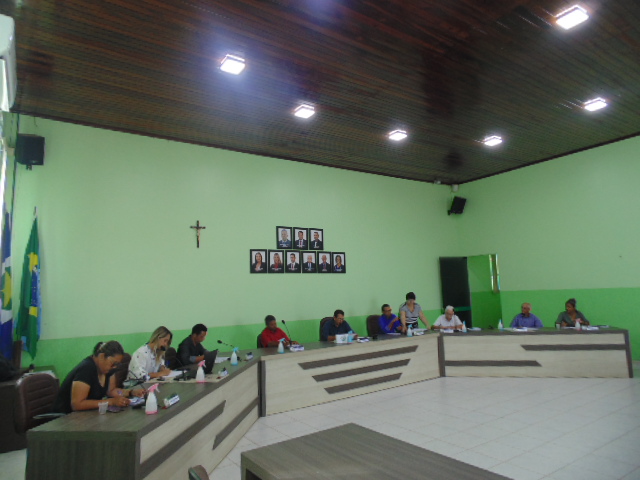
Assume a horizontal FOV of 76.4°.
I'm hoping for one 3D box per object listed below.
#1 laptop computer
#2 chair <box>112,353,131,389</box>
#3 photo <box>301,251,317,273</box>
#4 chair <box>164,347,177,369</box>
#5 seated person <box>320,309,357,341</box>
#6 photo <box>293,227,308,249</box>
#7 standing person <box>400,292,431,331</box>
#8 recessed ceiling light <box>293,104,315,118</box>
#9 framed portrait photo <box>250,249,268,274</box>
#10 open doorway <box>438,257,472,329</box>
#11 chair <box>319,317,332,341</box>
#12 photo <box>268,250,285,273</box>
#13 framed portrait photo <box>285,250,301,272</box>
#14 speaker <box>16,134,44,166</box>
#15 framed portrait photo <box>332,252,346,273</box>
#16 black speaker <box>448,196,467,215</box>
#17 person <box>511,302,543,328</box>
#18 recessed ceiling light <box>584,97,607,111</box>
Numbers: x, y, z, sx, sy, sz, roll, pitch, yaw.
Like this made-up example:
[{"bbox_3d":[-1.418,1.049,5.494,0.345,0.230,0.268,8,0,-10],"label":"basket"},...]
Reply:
[{"bbox_3d":[-1.256,1.299,4.186,0.300,0.230,0.345,-3,-7,6],"label":"laptop computer"},{"bbox_3d":[-1.899,1.711,4.277,0.640,1.060,0.620,-3,-7,7],"label":"chair"},{"bbox_3d":[-0.222,0.492,8.911,0.370,0.475,0.025,3,-9,-33],"label":"photo"},{"bbox_3d":[-1.618,1.783,5.177,0.580,0.920,0.570,-3,-7,7],"label":"chair"},{"bbox_3d":[0.298,1.911,7.295,0.660,1.270,0.800,3,-9,-33],"label":"seated person"},{"bbox_3d":[-0.391,-0.023,8.369,0.370,0.450,0.030,3,-9,-33],"label":"photo"},{"bbox_3d":[1.899,1.808,8.194,0.580,1.510,0.500,-3,-8,2],"label":"standing person"},{"bbox_3d":[-0.230,-1.929,6.162,0.225,0.050,0.225,3,-9,-33],"label":"recessed ceiling light"},{"bbox_3d":[-1.229,0.440,8.257,0.370,0.475,0.025,3,-9,-33],"label":"framed portrait photo"},{"bbox_3d":[3.697,1.619,10.987,0.857,2.300,0.050,0,-7,-16],"label":"open doorway"},{"bbox_3d":[0.288,1.964,7.328,0.600,1.100,0.620,3,-9,-33],"label":"chair"},{"bbox_3d":[-0.897,0.457,8.473,0.370,0.475,0.025,3,-9,-33],"label":"photo"},{"bbox_3d":[-0.559,0.474,8.692,0.370,0.475,0.025,3,-9,-33],"label":"framed portrait photo"},{"bbox_3d":[-4.098,-1.268,5.760,0.220,0.375,0.250,7,-2,32],"label":"speaker"},{"bbox_3d":[0.415,0.493,8.790,0.320,0.450,0.025,3,-9,-33],"label":"framed portrait photo"},{"bbox_3d":[3.711,-0.930,10.896,0.255,0.385,0.225,1,12,-21],"label":"black speaker"},{"bbox_3d":[3.786,1.758,7.455,0.560,1.180,0.700,-3,-7,10],"label":"person"},{"bbox_3d":[4.463,-2.189,6.580,0.240,0.050,0.240,3,-9,-33],"label":"recessed ceiling light"}]

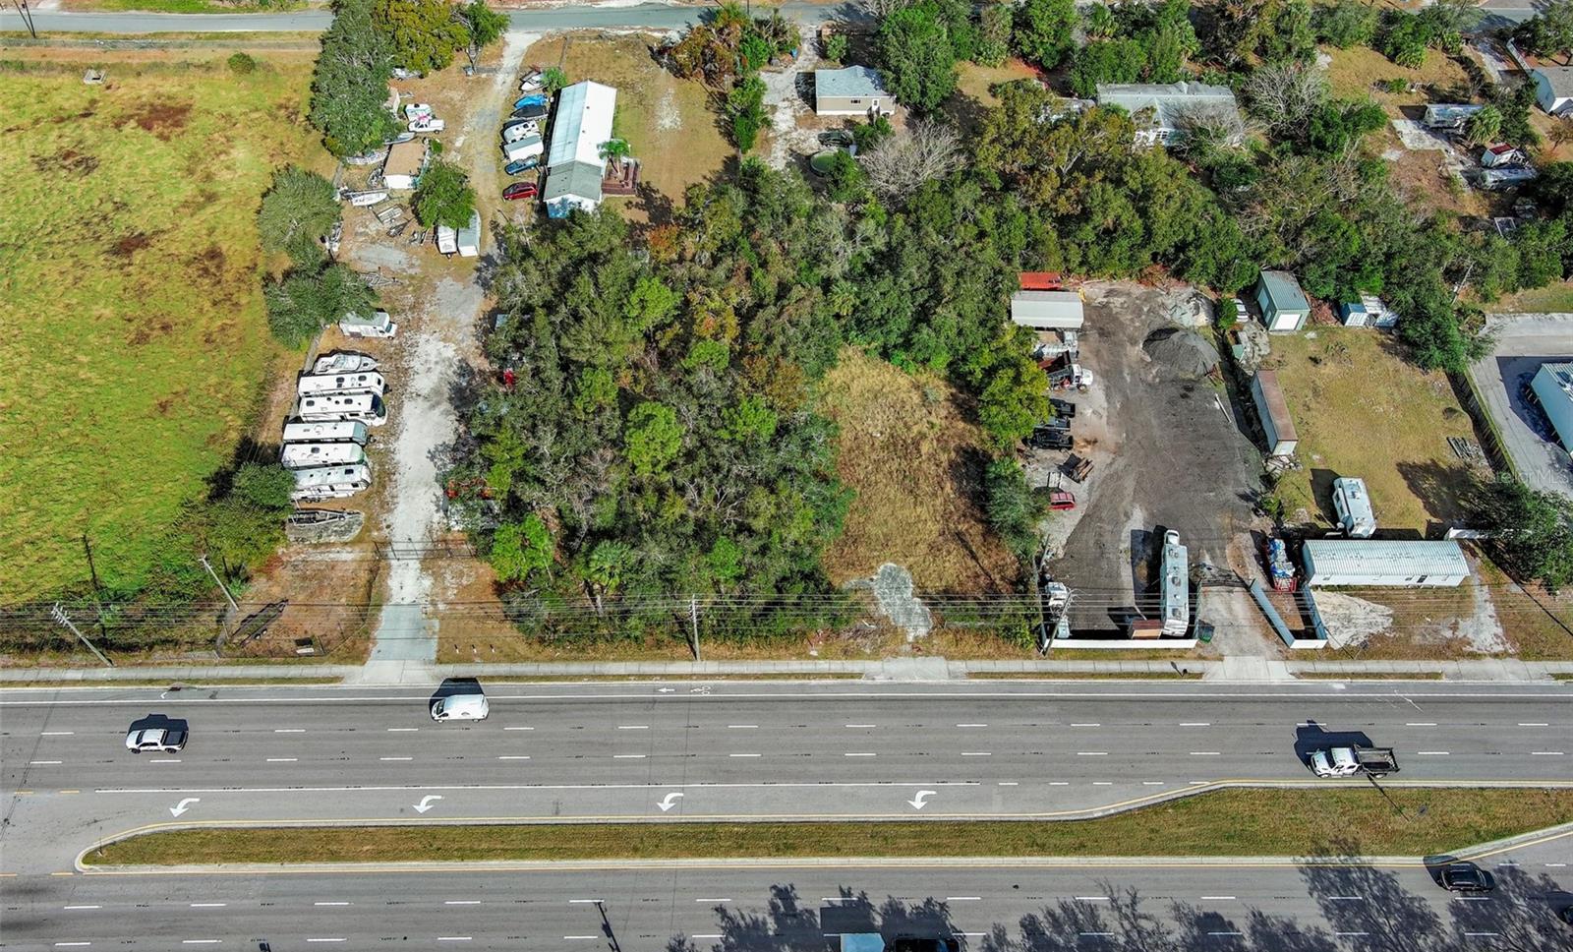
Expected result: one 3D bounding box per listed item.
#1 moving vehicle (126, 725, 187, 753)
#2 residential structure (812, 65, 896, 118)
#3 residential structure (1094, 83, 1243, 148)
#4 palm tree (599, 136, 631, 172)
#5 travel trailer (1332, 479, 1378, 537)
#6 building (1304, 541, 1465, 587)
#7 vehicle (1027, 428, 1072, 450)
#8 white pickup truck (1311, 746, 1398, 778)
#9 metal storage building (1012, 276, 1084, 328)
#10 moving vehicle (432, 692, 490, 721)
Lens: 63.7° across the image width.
[{"bbox_3d":[-65.945,27.766,132.897,5.584,1.891,2.020,0,50,-1],"label":"moving vehicle"},{"bbox_3d":[11.013,-61.911,204.089,12.400,3.600,7.800,0,50,0],"label":"residential structure"},{"bbox_3d":[60.315,-57.457,200.061,21.000,4.600,12.400,0,50,0],"label":"residential structure"},{"bbox_3d":[-25.582,-47.542,190.557,4.500,5.700,4.500,0,50,0],"label":"palm tree"},{"bbox_3d":[68.425,4.371,152.673,2.497,3.200,8.084,3,50,2],"label":"travel trailer"},{"bbox_3d":[69.700,10.126,147.822,17.340,3.247,4.643,0,50,0],"label":"building"},{"bbox_3d":[33.553,-4.643,160.910,5.219,1.769,1.920,1,50,1],"label":"vehicle"},{"bbox_3d":[57.809,29.257,129.484,7.800,2.400,2.350,0,50,0],"label":"white pickup truck"},{"bbox_3d":[35.012,-22.486,171.579,9.200,3.500,5.300,0,50,0],"label":"metal storage building"},{"bbox_3d":[-34.821,24.757,135.456,5.680,2.194,2.044,0,50,-1],"label":"moving vehicle"}]

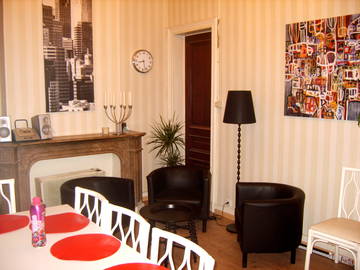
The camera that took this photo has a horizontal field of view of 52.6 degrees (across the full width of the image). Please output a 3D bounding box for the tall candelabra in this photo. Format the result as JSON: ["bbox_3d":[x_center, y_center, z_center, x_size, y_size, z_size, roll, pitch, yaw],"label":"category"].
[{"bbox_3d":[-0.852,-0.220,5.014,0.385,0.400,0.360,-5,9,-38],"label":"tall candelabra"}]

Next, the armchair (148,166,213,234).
[{"bbox_3d":[0.016,0.780,4.577,0.714,0.635,0.624,1,7,5],"label":"armchair"}]

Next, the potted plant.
[{"bbox_3d":[-0.188,0.354,5.304,0.580,1.300,0.560,0,7,0],"label":"potted plant"}]

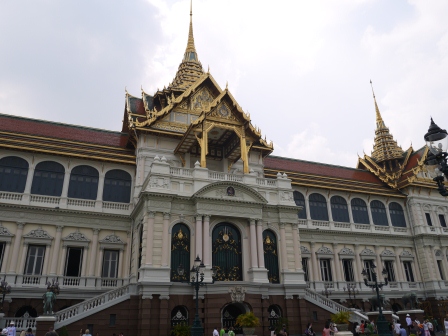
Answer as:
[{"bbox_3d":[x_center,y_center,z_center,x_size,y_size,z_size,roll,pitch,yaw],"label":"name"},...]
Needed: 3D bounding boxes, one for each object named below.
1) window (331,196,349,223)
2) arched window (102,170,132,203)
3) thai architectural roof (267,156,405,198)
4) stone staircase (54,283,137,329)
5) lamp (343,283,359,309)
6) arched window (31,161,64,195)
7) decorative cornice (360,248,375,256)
[{"bbox_3d":[16.592,5.813,51.655,2.900,3.900,0.400,8,-25,-20],"label":"window"},{"bbox_3d":[-11.996,1.976,41.174,2.960,3.960,0.300,8,-26,-19],"label":"arched window"},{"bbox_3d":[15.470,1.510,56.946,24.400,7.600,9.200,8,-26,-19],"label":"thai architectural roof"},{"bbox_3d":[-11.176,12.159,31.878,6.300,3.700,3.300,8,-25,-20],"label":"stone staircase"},{"bbox_3d":[14.091,14.350,40.588,1.300,2.700,1.300,8,-25,-20],"label":"lamp"},{"bbox_3d":[-18.680,1.049,38.830,3.040,3.960,0.300,8,-26,-19],"label":"arched window"},{"bbox_3d":[19.978,11.665,50.115,2.750,1.050,0.450,8,-25,-20],"label":"decorative cornice"}]

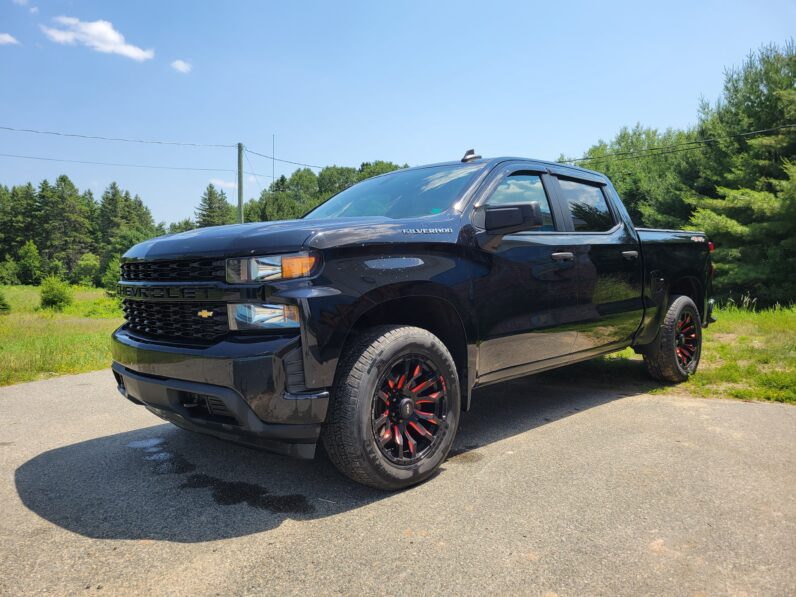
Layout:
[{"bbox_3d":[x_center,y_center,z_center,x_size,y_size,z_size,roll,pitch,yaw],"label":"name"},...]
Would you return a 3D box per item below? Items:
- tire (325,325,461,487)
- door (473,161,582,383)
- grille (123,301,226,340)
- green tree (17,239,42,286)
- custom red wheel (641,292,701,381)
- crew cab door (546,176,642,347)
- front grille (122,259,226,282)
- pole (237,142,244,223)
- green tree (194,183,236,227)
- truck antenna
[{"bbox_3d":[-0.024,0.571,3.181,0.280,0.835,0.835,0,2,44],"label":"tire"},{"bbox_3d":[0.764,-0.247,3.855,1.160,1.355,0.280,-4,4,-44],"label":"door"},{"bbox_3d":[-1.266,0.128,3.239,0.160,0.200,1.230,-3,2,-44],"label":"grille"},{"bbox_3d":[-29.584,-2.850,48.000,2.100,3.600,2.100,-1,3,0],"label":"green tree"},{"bbox_3d":[2.650,0.396,5.769,0.830,0.830,0.300,-4,4,-44],"label":"custom red wheel"},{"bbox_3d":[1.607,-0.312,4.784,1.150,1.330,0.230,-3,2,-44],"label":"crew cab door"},{"bbox_3d":[-1.237,-0.140,3.088,0.120,0.120,1.260,-4,4,-44],"label":"front grille"},{"bbox_3d":[-8.539,-4.214,33.128,0.280,8.800,0.280,-2,2,-22],"label":"pole"},{"bbox_3d":[-18.462,-6.345,60.148,4.600,10.200,4.600,-2,2,-22],"label":"green tree"},{"bbox_3d":[0.585,-1.148,4.837,0.225,0.100,0.070,-4,4,-44],"label":"truck antenna"}]

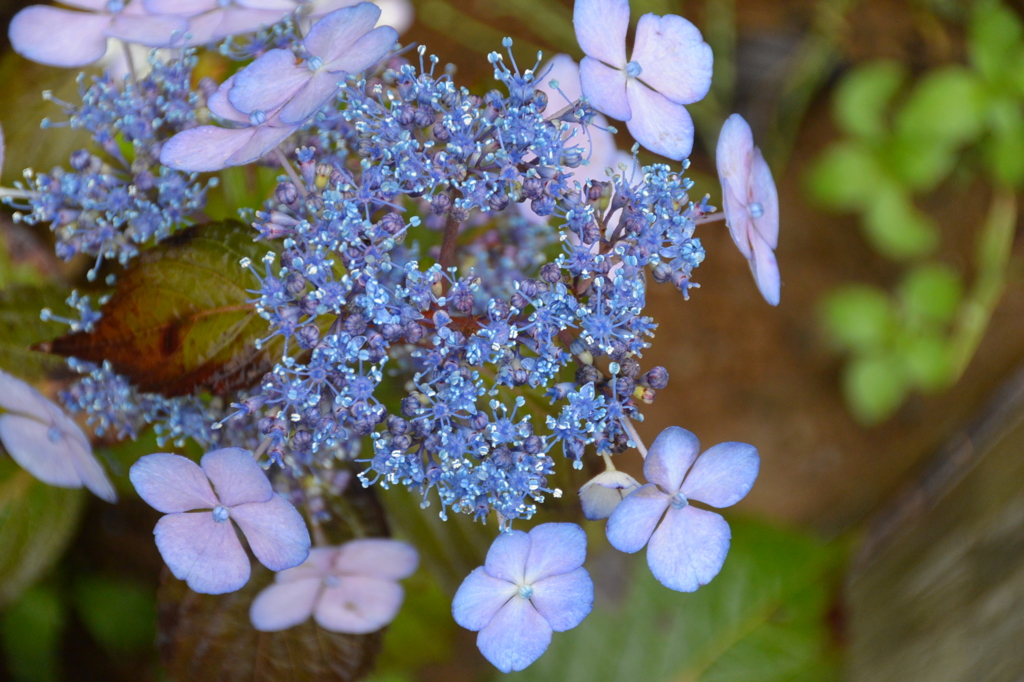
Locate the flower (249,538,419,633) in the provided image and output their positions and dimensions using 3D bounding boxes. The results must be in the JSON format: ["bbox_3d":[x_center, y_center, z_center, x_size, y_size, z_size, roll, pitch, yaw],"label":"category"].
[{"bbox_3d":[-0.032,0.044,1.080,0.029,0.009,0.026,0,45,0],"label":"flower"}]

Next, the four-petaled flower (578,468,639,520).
[{"bbox_3d":[0.017,0.027,1.035,0.011,0.009,0.011,-12,9,0],"label":"four-petaled flower"}]

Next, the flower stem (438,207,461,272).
[{"bbox_3d":[-0.011,-0.018,1.054,0.002,0.018,0.002,10,41,0],"label":"flower stem"}]

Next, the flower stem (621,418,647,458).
[{"bbox_3d":[0.021,0.016,1.032,0.001,0.001,0.011,-29,64,0],"label":"flower stem"}]

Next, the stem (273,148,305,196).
[{"bbox_3d":[-0.038,-0.030,1.038,0.001,0.014,0.001,-30,31,0],"label":"stem"}]

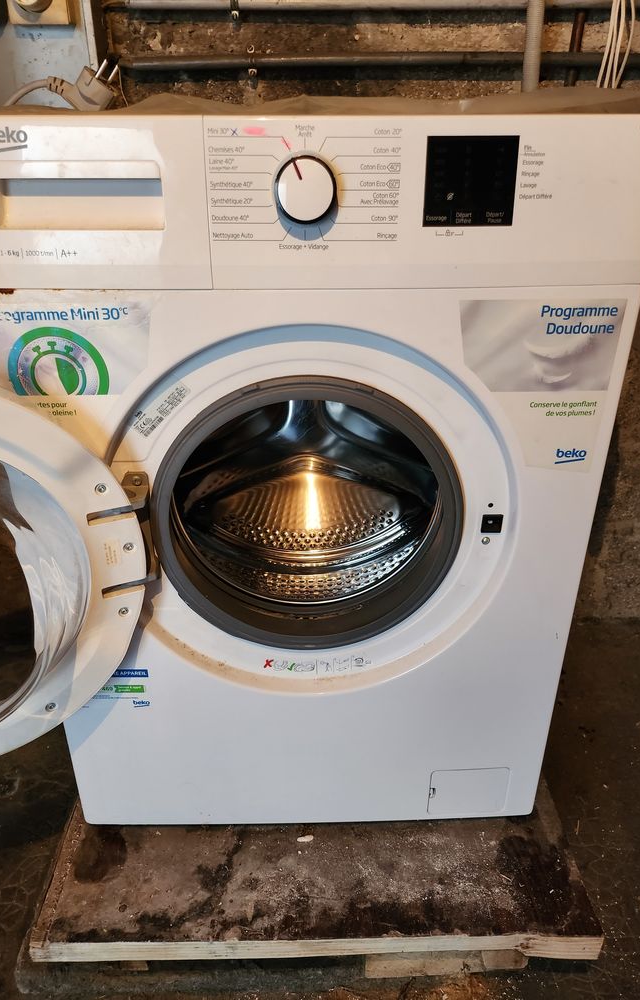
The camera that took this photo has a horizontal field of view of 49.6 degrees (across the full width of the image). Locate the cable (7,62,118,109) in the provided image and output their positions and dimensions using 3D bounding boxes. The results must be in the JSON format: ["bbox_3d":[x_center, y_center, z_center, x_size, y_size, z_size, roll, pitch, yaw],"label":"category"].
[{"bbox_3d":[-0.241,-0.399,0.677,0.115,0.052,0.055,-1,27,-1],"label":"cable"}]

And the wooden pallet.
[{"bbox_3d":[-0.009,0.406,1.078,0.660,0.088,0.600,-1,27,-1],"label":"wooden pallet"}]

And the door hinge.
[{"bbox_3d":[-0.185,0.033,0.704,0.038,0.132,0.032,-1,27,-1],"label":"door hinge"}]

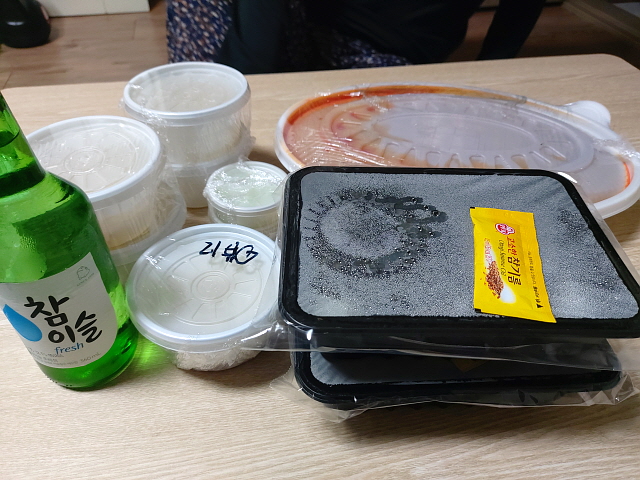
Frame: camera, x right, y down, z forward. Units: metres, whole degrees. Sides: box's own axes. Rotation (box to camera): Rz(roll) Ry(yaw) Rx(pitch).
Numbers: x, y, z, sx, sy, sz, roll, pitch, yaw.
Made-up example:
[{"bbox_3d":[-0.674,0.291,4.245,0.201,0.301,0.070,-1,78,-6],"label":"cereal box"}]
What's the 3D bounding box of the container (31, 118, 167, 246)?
[{"bbox_3d":[-0.172,-0.042,0.351,0.111,0.051,0.111,3,45,0],"label":"container"}]

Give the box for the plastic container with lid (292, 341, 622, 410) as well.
[{"bbox_3d":[0.082,0.058,0.337,0.200,0.052,0.137,-1,45,-5],"label":"plastic container with lid"}]

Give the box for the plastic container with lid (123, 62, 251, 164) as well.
[{"bbox_3d":[-0.119,-0.118,0.430,0.109,0.051,0.109,3,45,0],"label":"plastic container with lid"}]

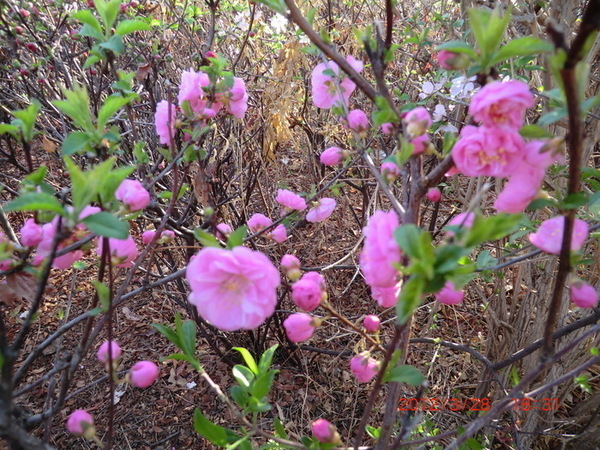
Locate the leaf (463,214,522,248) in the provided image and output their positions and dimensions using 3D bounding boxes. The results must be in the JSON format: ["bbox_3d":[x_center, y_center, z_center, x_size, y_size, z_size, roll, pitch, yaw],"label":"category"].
[{"bbox_3d":[0.091,0.003,0.195,0.030,0.013,0.011,-30,12,-1],"label":"leaf"}]

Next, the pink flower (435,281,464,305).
[{"bbox_3d":[0.090,0.039,0.250,0.018,0.017,0.017,0,18,0],"label":"pink flower"}]

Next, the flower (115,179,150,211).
[{"bbox_3d":[-0.133,-0.024,0.330,0.023,0.024,0.024,14,28,27],"label":"flower"}]

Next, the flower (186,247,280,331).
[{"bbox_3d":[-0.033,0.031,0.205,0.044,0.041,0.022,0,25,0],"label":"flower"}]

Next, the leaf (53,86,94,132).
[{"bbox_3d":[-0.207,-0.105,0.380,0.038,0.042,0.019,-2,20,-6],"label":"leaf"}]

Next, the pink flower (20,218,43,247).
[{"bbox_3d":[-0.171,0.005,0.265,0.014,0.018,0.015,0,11,0],"label":"pink flower"}]

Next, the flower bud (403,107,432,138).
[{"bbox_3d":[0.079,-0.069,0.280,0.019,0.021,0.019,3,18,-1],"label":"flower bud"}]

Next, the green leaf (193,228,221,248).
[{"bbox_3d":[-0.058,0.008,0.260,0.018,0.009,0.009,30,12,11],"label":"green leaf"}]

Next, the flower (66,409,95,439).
[{"bbox_3d":[-0.142,0.130,0.270,0.018,0.018,0.018,24,35,38],"label":"flower"}]

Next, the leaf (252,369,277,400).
[{"bbox_3d":[-0.027,0.123,0.320,0.018,0.021,0.012,-6,28,-11],"label":"leaf"}]

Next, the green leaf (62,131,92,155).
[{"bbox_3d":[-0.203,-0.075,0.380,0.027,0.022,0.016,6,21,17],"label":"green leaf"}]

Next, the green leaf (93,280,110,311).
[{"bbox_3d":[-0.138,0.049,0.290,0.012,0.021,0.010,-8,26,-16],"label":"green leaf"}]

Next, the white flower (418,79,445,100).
[{"bbox_3d":[0.190,-0.195,0.600,0.037,0.032,0.019,2,20,6],"label":"white flower"}]

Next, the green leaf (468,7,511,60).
[{"bbox_3d":[0.114,-0.115,0.250,0.025,0.033,0.017,0,9,0],"label":"green leaf"}]

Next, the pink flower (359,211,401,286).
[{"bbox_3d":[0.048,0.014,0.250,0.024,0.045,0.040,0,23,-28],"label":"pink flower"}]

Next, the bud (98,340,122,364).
[{"bbox_3d":[-0.138,0.092,0.300,0.018,0.016,0.018,0,27,0],"label":"bud"}]

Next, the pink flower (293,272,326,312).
[{"bbox_3d":[0.005,0.040,0.245,0.019,0.022,0.019,0,18,0],"label":"pink flower"}]

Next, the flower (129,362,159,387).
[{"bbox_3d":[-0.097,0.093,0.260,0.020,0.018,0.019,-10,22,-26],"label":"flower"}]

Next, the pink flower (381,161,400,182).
[{"bbox_3d":[0.065,-0.039,0.300,0.014,0.015,0.014,-6,11,1],"label":"pink flower"}]

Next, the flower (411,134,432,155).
[{"bbox_3d":[0.101,-0.068,0.350,0.017,0.016,0.016,-7,26,-14],"label":"flower"}]

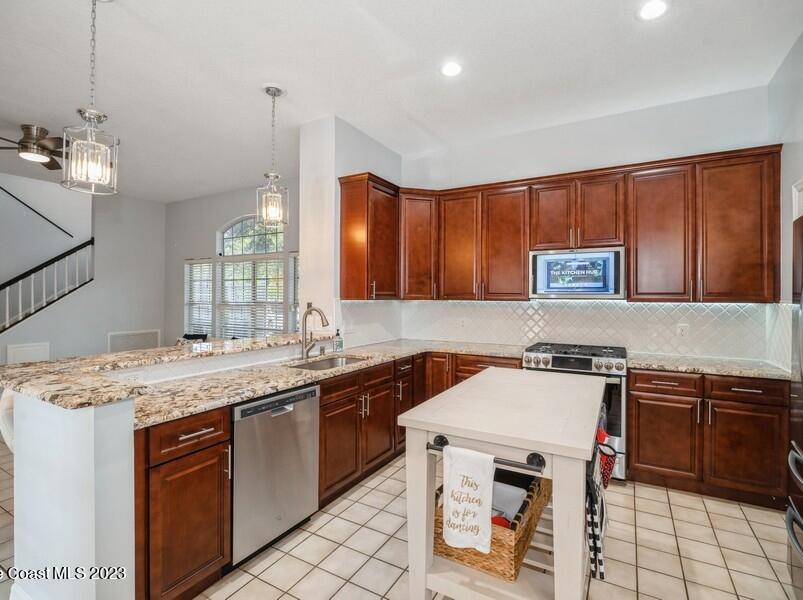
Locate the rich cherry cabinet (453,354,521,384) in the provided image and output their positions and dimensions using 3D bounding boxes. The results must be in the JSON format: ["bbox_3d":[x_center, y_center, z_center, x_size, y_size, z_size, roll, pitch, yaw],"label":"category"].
[{"bbox_3d":[0.906,0.947,3.637,0.625,0.875,0.620,0,0,30],"label":"rich cherry cabinet"}]

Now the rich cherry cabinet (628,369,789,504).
[{"bbox_3d":[2.252,0.950,2.870,0.896,0.875,0.620,0,0,30],"label":"rich cherry cabinet"}]

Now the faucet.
[{"bbox_3d":[-0.649,0.265,2.936,0.265,0.420,0.140,0,0,30],"label":"faucet"}]

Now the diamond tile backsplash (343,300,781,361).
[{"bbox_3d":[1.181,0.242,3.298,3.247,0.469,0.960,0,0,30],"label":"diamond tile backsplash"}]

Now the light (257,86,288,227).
[{"bbox_3d":[-1.024,-1.130,2.991,0.245,1.082,0.245,0,0,30],"label":"light"}]

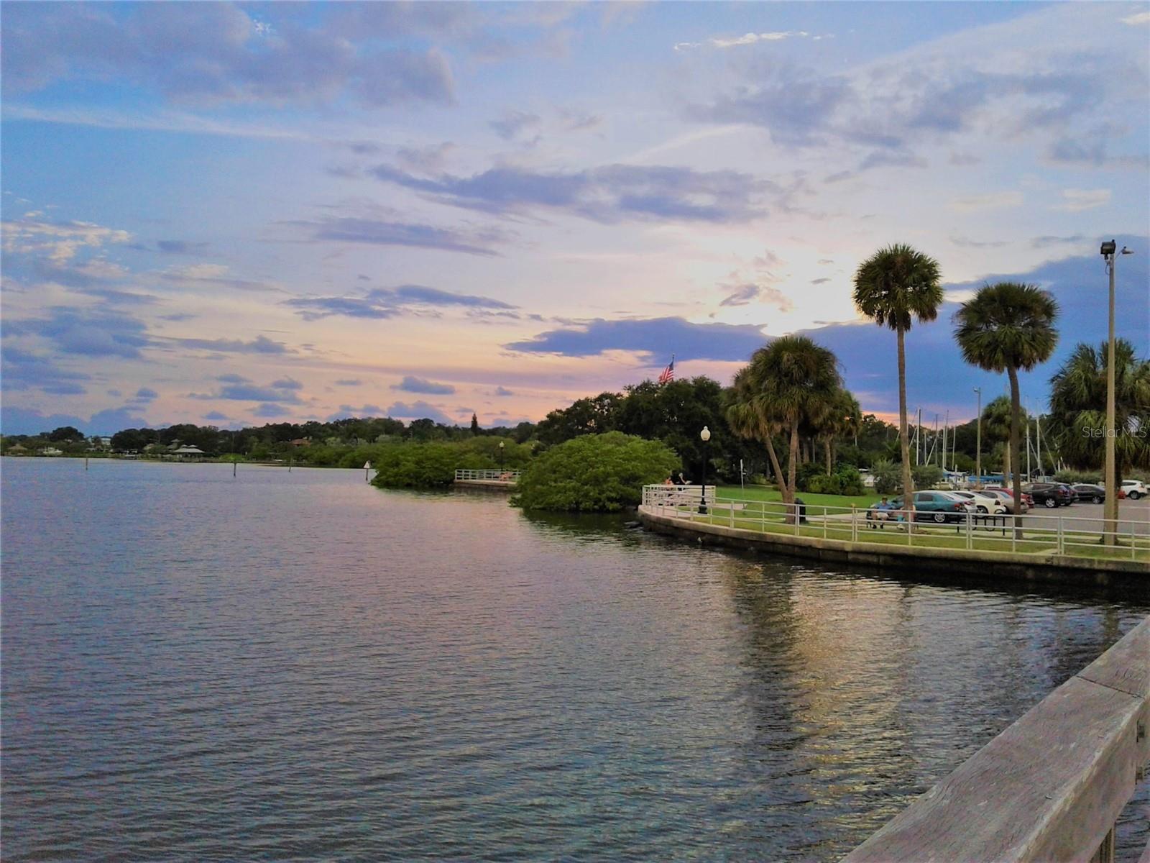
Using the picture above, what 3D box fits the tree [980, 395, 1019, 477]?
[{"bbox_3d":[35.690,1.310,91.113,3.800,8.500,3.800,0,-2,21],"label":"tree"}]

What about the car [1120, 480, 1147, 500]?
[{"bbox_3d":[48.316,5.105,96.622,1.850,1.680,4.570,2,-2,-42],"label":"car"}]

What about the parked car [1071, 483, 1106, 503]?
[{"bbox_3d":[38.174,4.644,82.119,1.820,1.450,4.800,2,-2,-42],"label":"parked car"}]

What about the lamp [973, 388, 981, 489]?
[{"bbox_3d":[35.006,0.954,95.125,0.750,9.400,0.300,1,-2,0],"label":"lamp"}]

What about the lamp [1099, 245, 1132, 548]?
[{"bbox_3d":[16.032,-0.991,32.523,0.950,9.250,0.550,0,-2,26],"label":"lamp"}]

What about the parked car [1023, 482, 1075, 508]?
[{"bbox_3d":[30.636,4.131,72.622,1.880,1.690,4.720,2,-2,-42],"label":"parked car"}]

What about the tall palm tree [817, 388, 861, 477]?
[{"bbox_3d":[21.583,0.870,90.117,4.200,8.800,4.200,1,-2,13],"label":"tall palm tree"}]

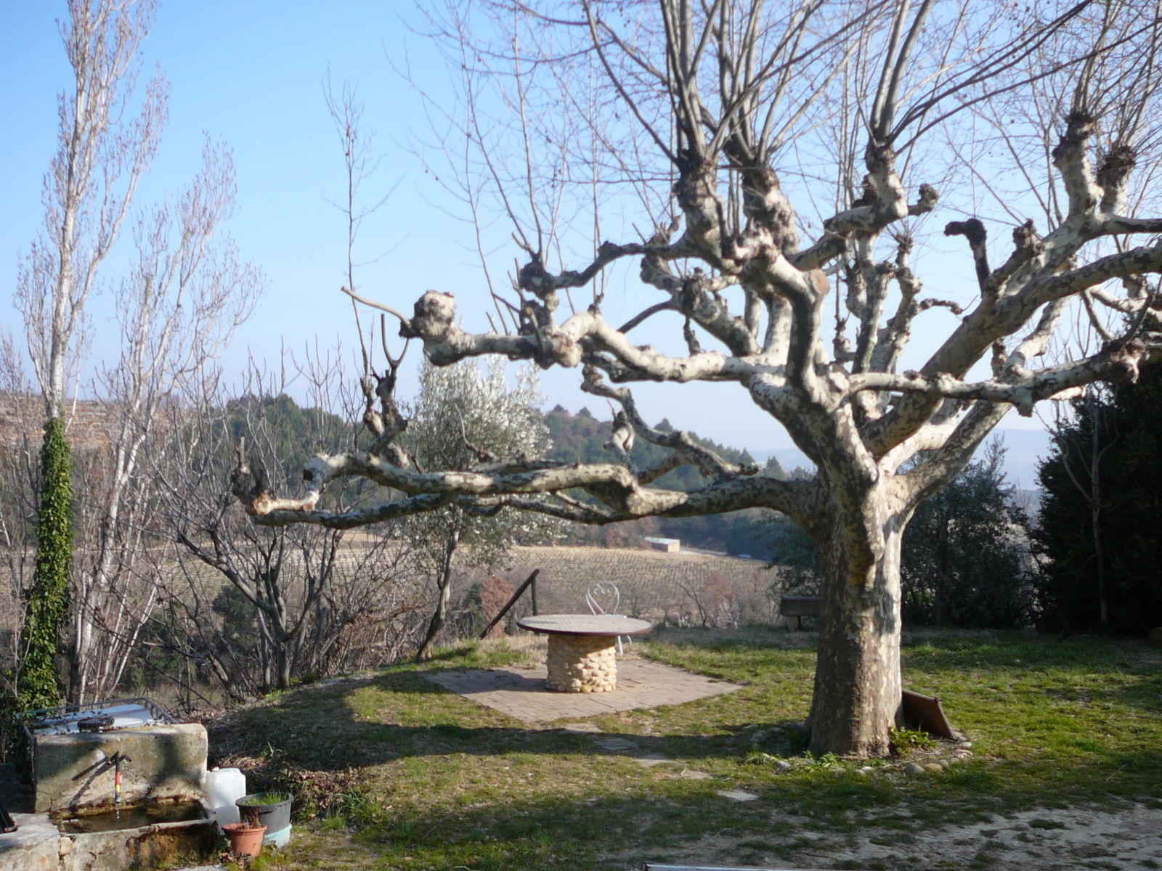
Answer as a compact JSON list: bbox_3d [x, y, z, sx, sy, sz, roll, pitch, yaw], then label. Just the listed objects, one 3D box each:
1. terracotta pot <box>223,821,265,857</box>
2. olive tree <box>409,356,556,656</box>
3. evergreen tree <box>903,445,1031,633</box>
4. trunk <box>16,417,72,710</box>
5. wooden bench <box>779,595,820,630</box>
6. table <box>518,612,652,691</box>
[{"bbox_3d":[-2.124,2.547,7.400,0.275,0.210,0.275,0,-2,0],"label":"terracotta pot"},{"bbox_3d":[-1.286,0.934,15.200,2.000,3.950,2.000,0,-2,0],"label":"olive tree"},{"bbox_3d":[6.275,1.635,19.500,2.400,3.150,2.300,0,-2,0],"label":"evergreen tree"},{"bbox_3d":[-6.490,1.651,14.200,0.650,3.800,0.620,0,-2,0],"label":"trunk"},{"bbox_3d":[4.079,2.930,19.300,1.500,0.580,0.500,0,-2,6],"label":"wooden bench"},{"bbox_3d":[0.036,2.492,13.300,1.540,0.730,1.540,0,-2,0],"label":"table"}]

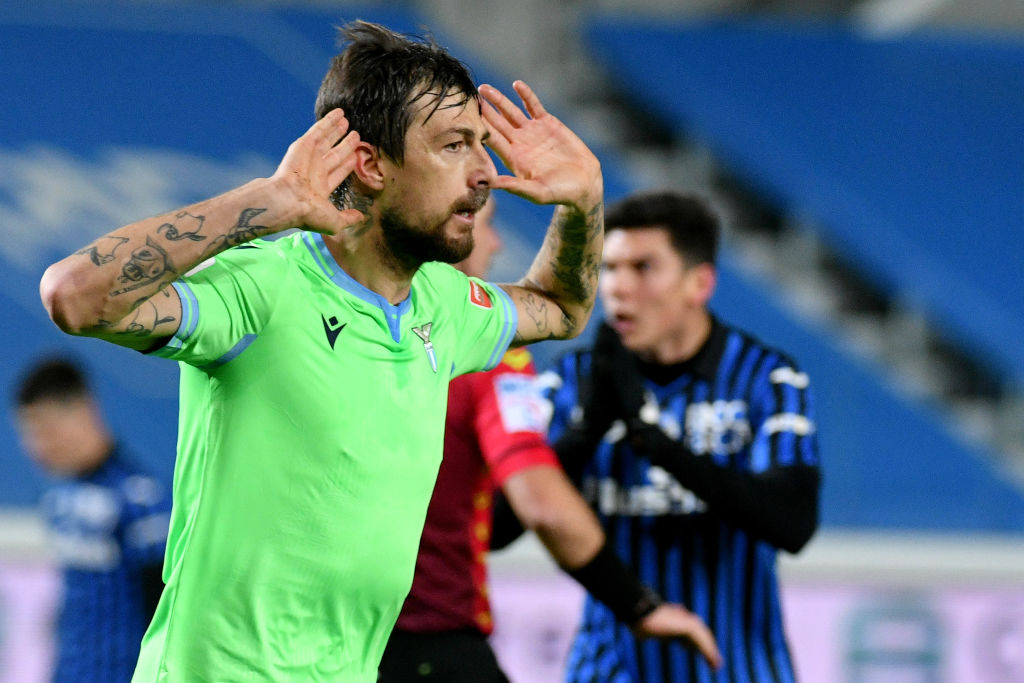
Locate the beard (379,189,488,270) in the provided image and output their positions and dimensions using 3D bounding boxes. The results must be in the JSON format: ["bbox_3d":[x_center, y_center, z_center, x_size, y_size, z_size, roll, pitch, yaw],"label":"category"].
[{"bbox_3d":[-0.075,-0.122,8.360,0.095,0.092,0.135,-1,-2,30],"label":"beard"}]

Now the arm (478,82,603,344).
[{"bbox_3d":[0.033,-0.144,8.650,0.130,0.295,0.310,-1,-2,26],"label":"arm"}]

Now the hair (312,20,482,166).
[{"bbox_3d":[-0.130,-0.269,8.400,0.195,0.165,0.170,-1,-2,30],"label":"hair"}]

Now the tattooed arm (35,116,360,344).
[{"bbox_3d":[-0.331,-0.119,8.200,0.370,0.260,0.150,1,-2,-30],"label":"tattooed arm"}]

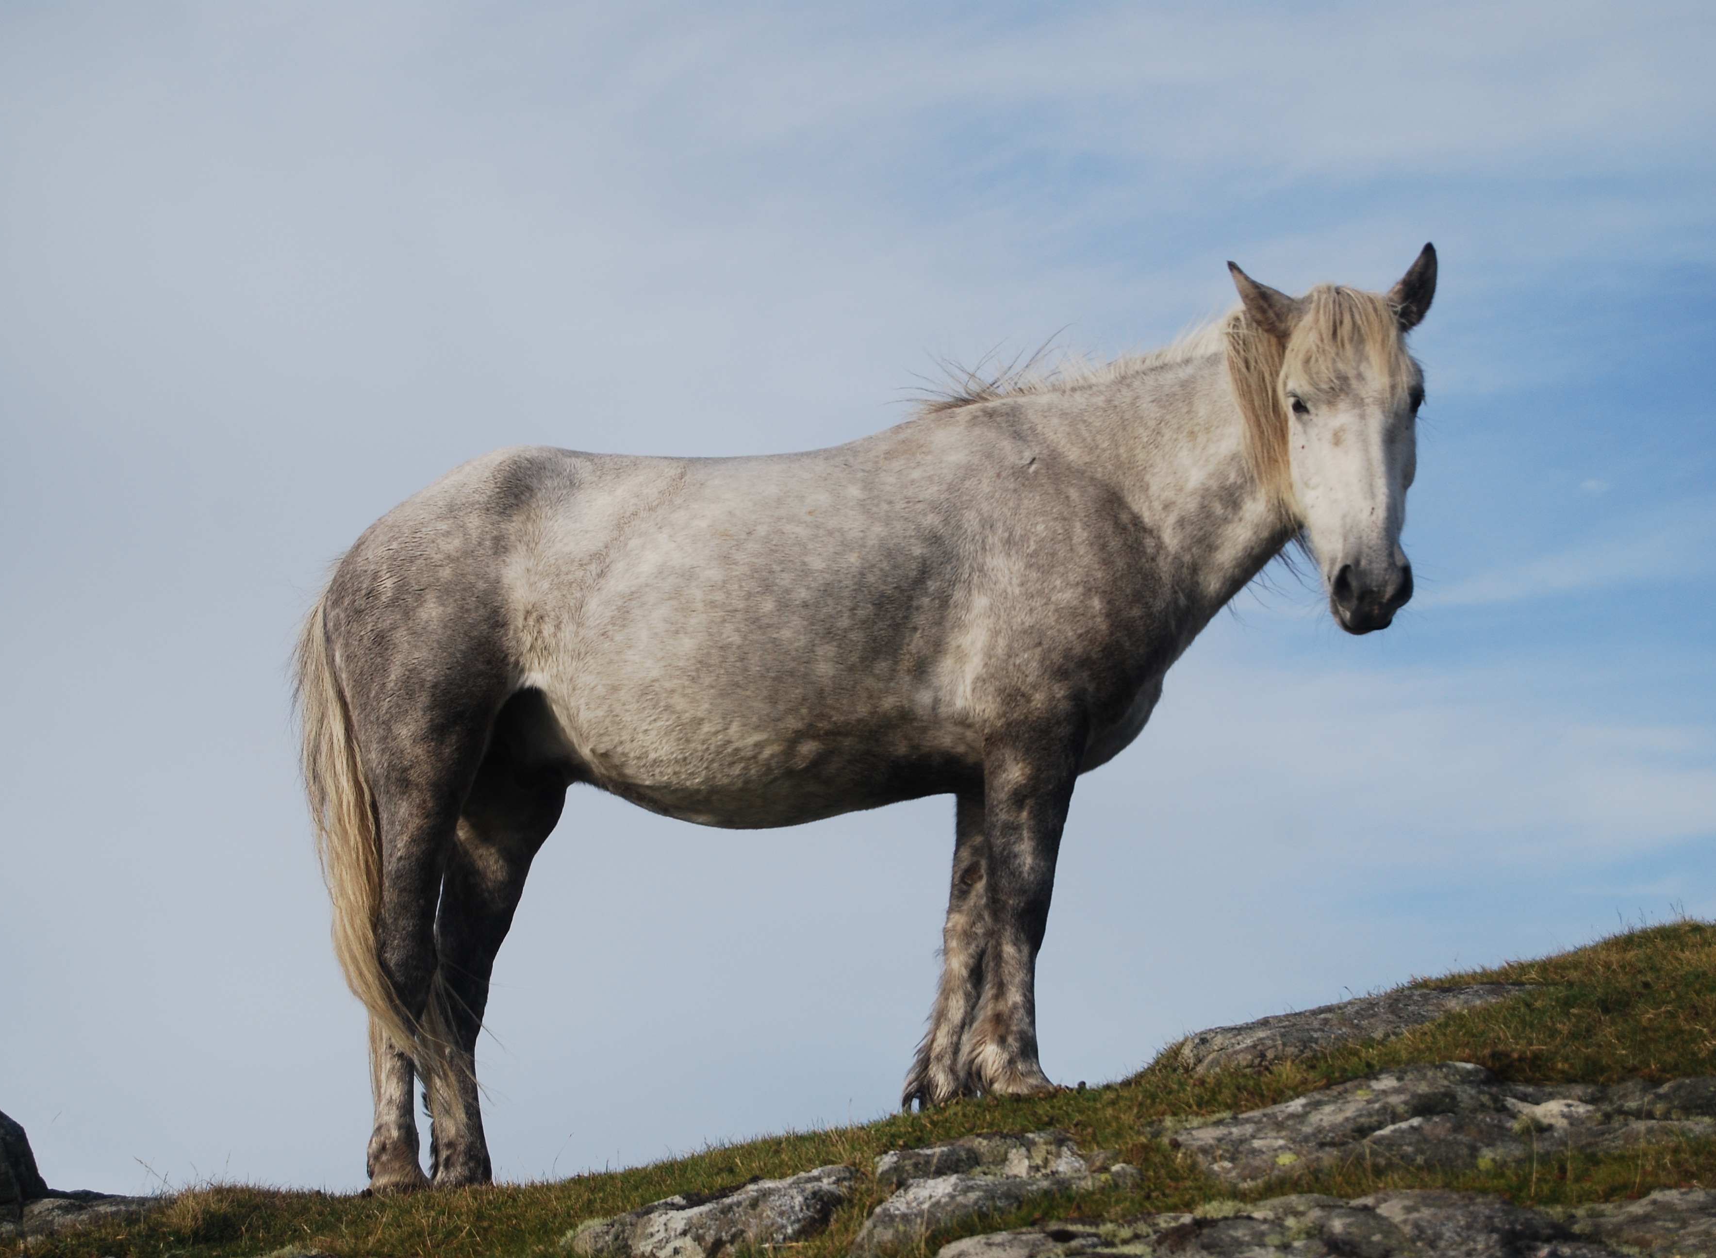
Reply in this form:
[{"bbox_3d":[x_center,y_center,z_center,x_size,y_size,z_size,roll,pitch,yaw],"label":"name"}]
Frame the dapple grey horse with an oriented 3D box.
[{"bbox_3d":[0.015,0.165,7.550,1.960,1.620,0.620,-3,-8,5],"label":"dapple grey horse"}]

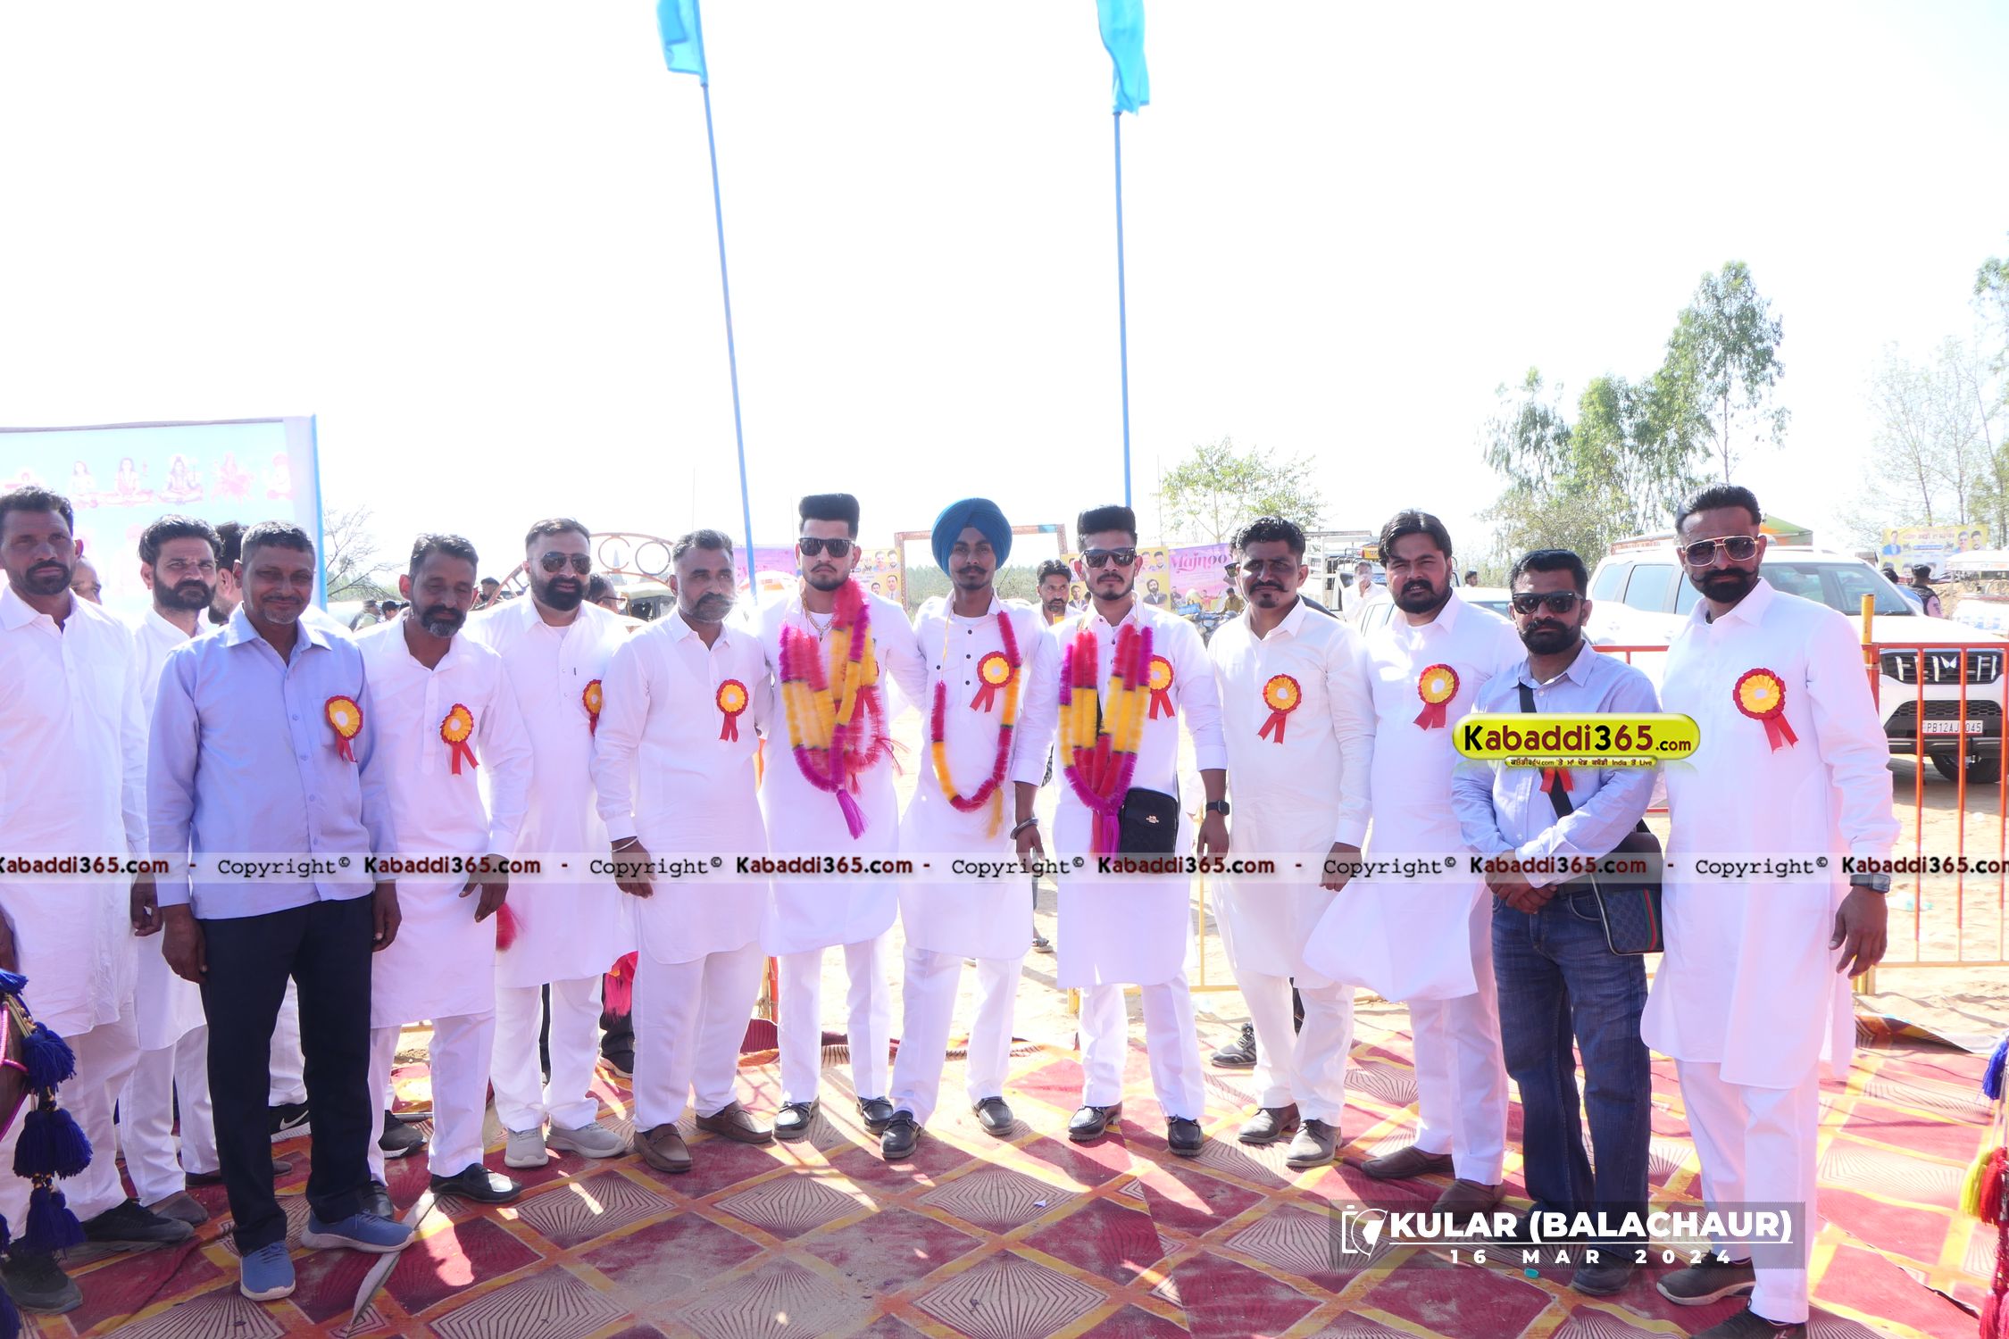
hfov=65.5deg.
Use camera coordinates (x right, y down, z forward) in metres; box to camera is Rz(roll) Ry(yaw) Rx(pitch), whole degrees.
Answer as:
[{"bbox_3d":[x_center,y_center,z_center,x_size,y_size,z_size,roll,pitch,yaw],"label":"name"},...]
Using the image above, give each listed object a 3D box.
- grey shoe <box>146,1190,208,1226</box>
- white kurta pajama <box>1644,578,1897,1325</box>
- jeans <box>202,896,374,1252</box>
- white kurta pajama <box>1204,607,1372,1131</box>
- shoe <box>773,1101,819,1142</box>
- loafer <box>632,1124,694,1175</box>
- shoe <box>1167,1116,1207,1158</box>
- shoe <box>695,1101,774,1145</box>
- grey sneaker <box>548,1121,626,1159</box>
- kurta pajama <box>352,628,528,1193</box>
[{"bbox_3d":[-2.147,1.342,3.995,0.270,0.100,0.100,1,4,26],"label":"grey shoe"},{"bbox_3d":[1.643,0.585,3.370,0.340,1.520,0.520,-4,4,-42],"label":"white kurta pajama"},{"bbox_3d":[-1.721,0.933,3.757,0.375,0.910,0.300,-3,3,-28],"label":"jeans"},{"bbox_3d":[0.803,0.537,4.380,0.490,1.450,0.350,0,0,23],"label":"white kurta pajama"},{"bbox_3d":[-0.604,1.283,4.563,0.100,0.105,0.270,0,3,14],"label":"shoe"},{"bbox_3d":[-0.949,1.299,4.325,0.108,0.095,0.290,-4,5,-37],"label":"loafer"},{"bbox_3d":[0.516,1.287,4.451,0.108,0.105,0.290,-1,3,6],"label":"shoe"},{"bbox_3d":[-0.786,1.290,4.526,0.270,0.100,0.100,1,4,29],"label":"shoe"},{"bbox_3d":[-1.212,1.318,4.526,0.280,0.105,0.105,1,4,42],"label":"grey sneaker"},{"bbox_3d":[-1.451,0.590,4.030,0.520,1.420,0.350,-1,0,-22],"label":"kurta pajama"}]

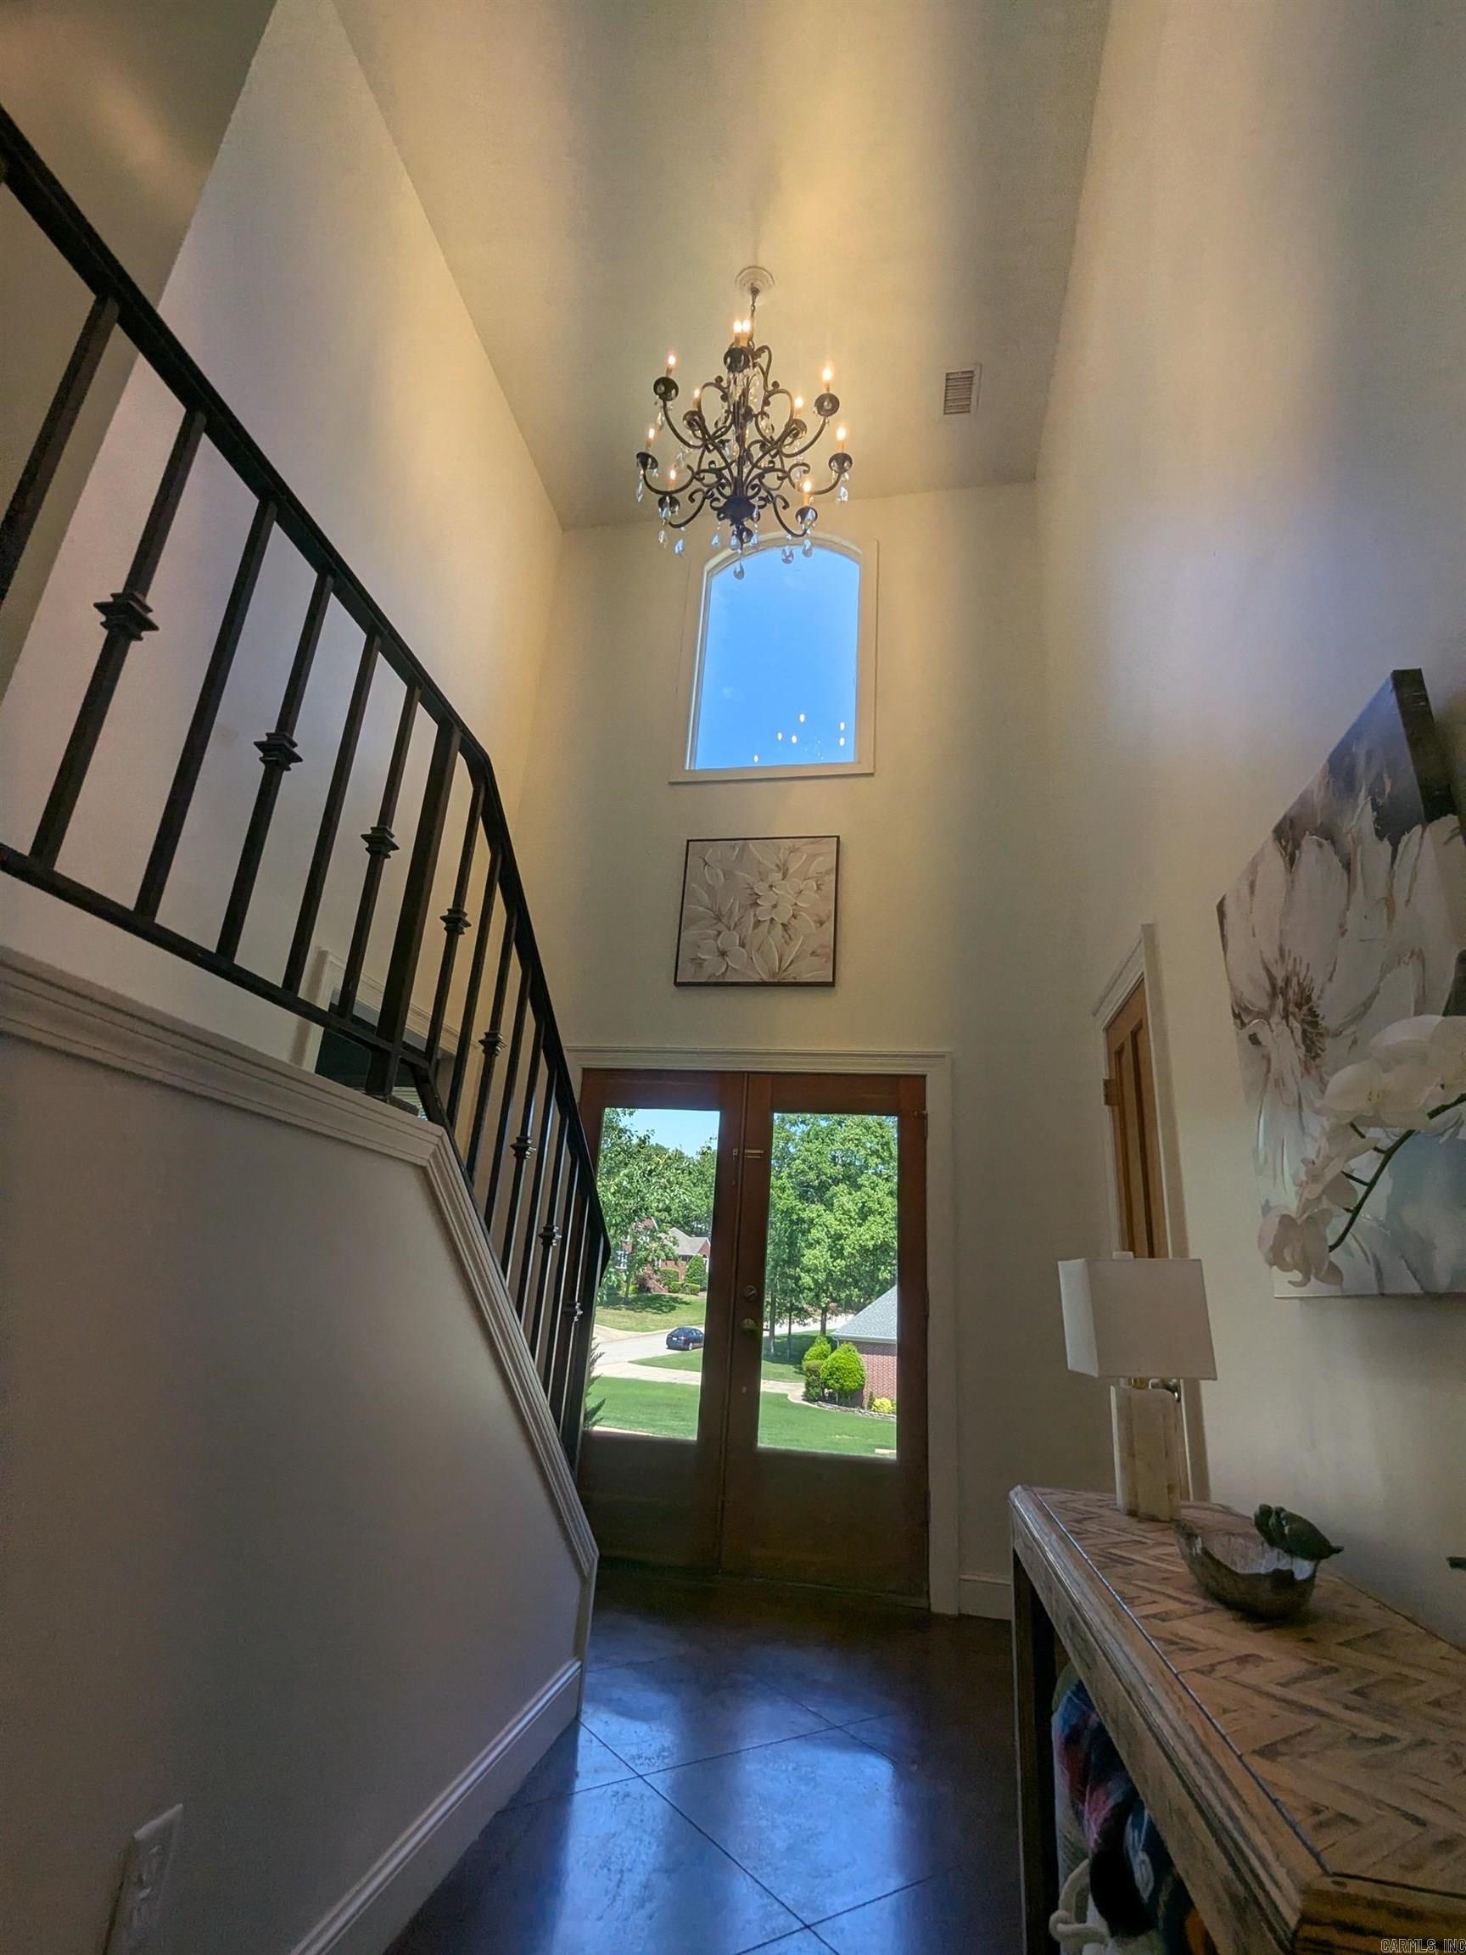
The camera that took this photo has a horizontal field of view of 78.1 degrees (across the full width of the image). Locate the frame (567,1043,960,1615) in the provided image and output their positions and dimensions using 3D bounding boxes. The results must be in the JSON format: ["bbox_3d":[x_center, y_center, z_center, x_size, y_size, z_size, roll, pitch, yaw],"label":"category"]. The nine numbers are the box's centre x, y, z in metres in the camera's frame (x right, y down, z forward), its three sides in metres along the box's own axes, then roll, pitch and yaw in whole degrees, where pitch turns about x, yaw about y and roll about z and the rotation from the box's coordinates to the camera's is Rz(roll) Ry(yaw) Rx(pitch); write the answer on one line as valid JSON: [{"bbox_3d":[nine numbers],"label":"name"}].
[{"bbox_3d":[0.007,1.377,3.966,1.880,2.170,0.140,0,-20,11],"label":"frame"}]

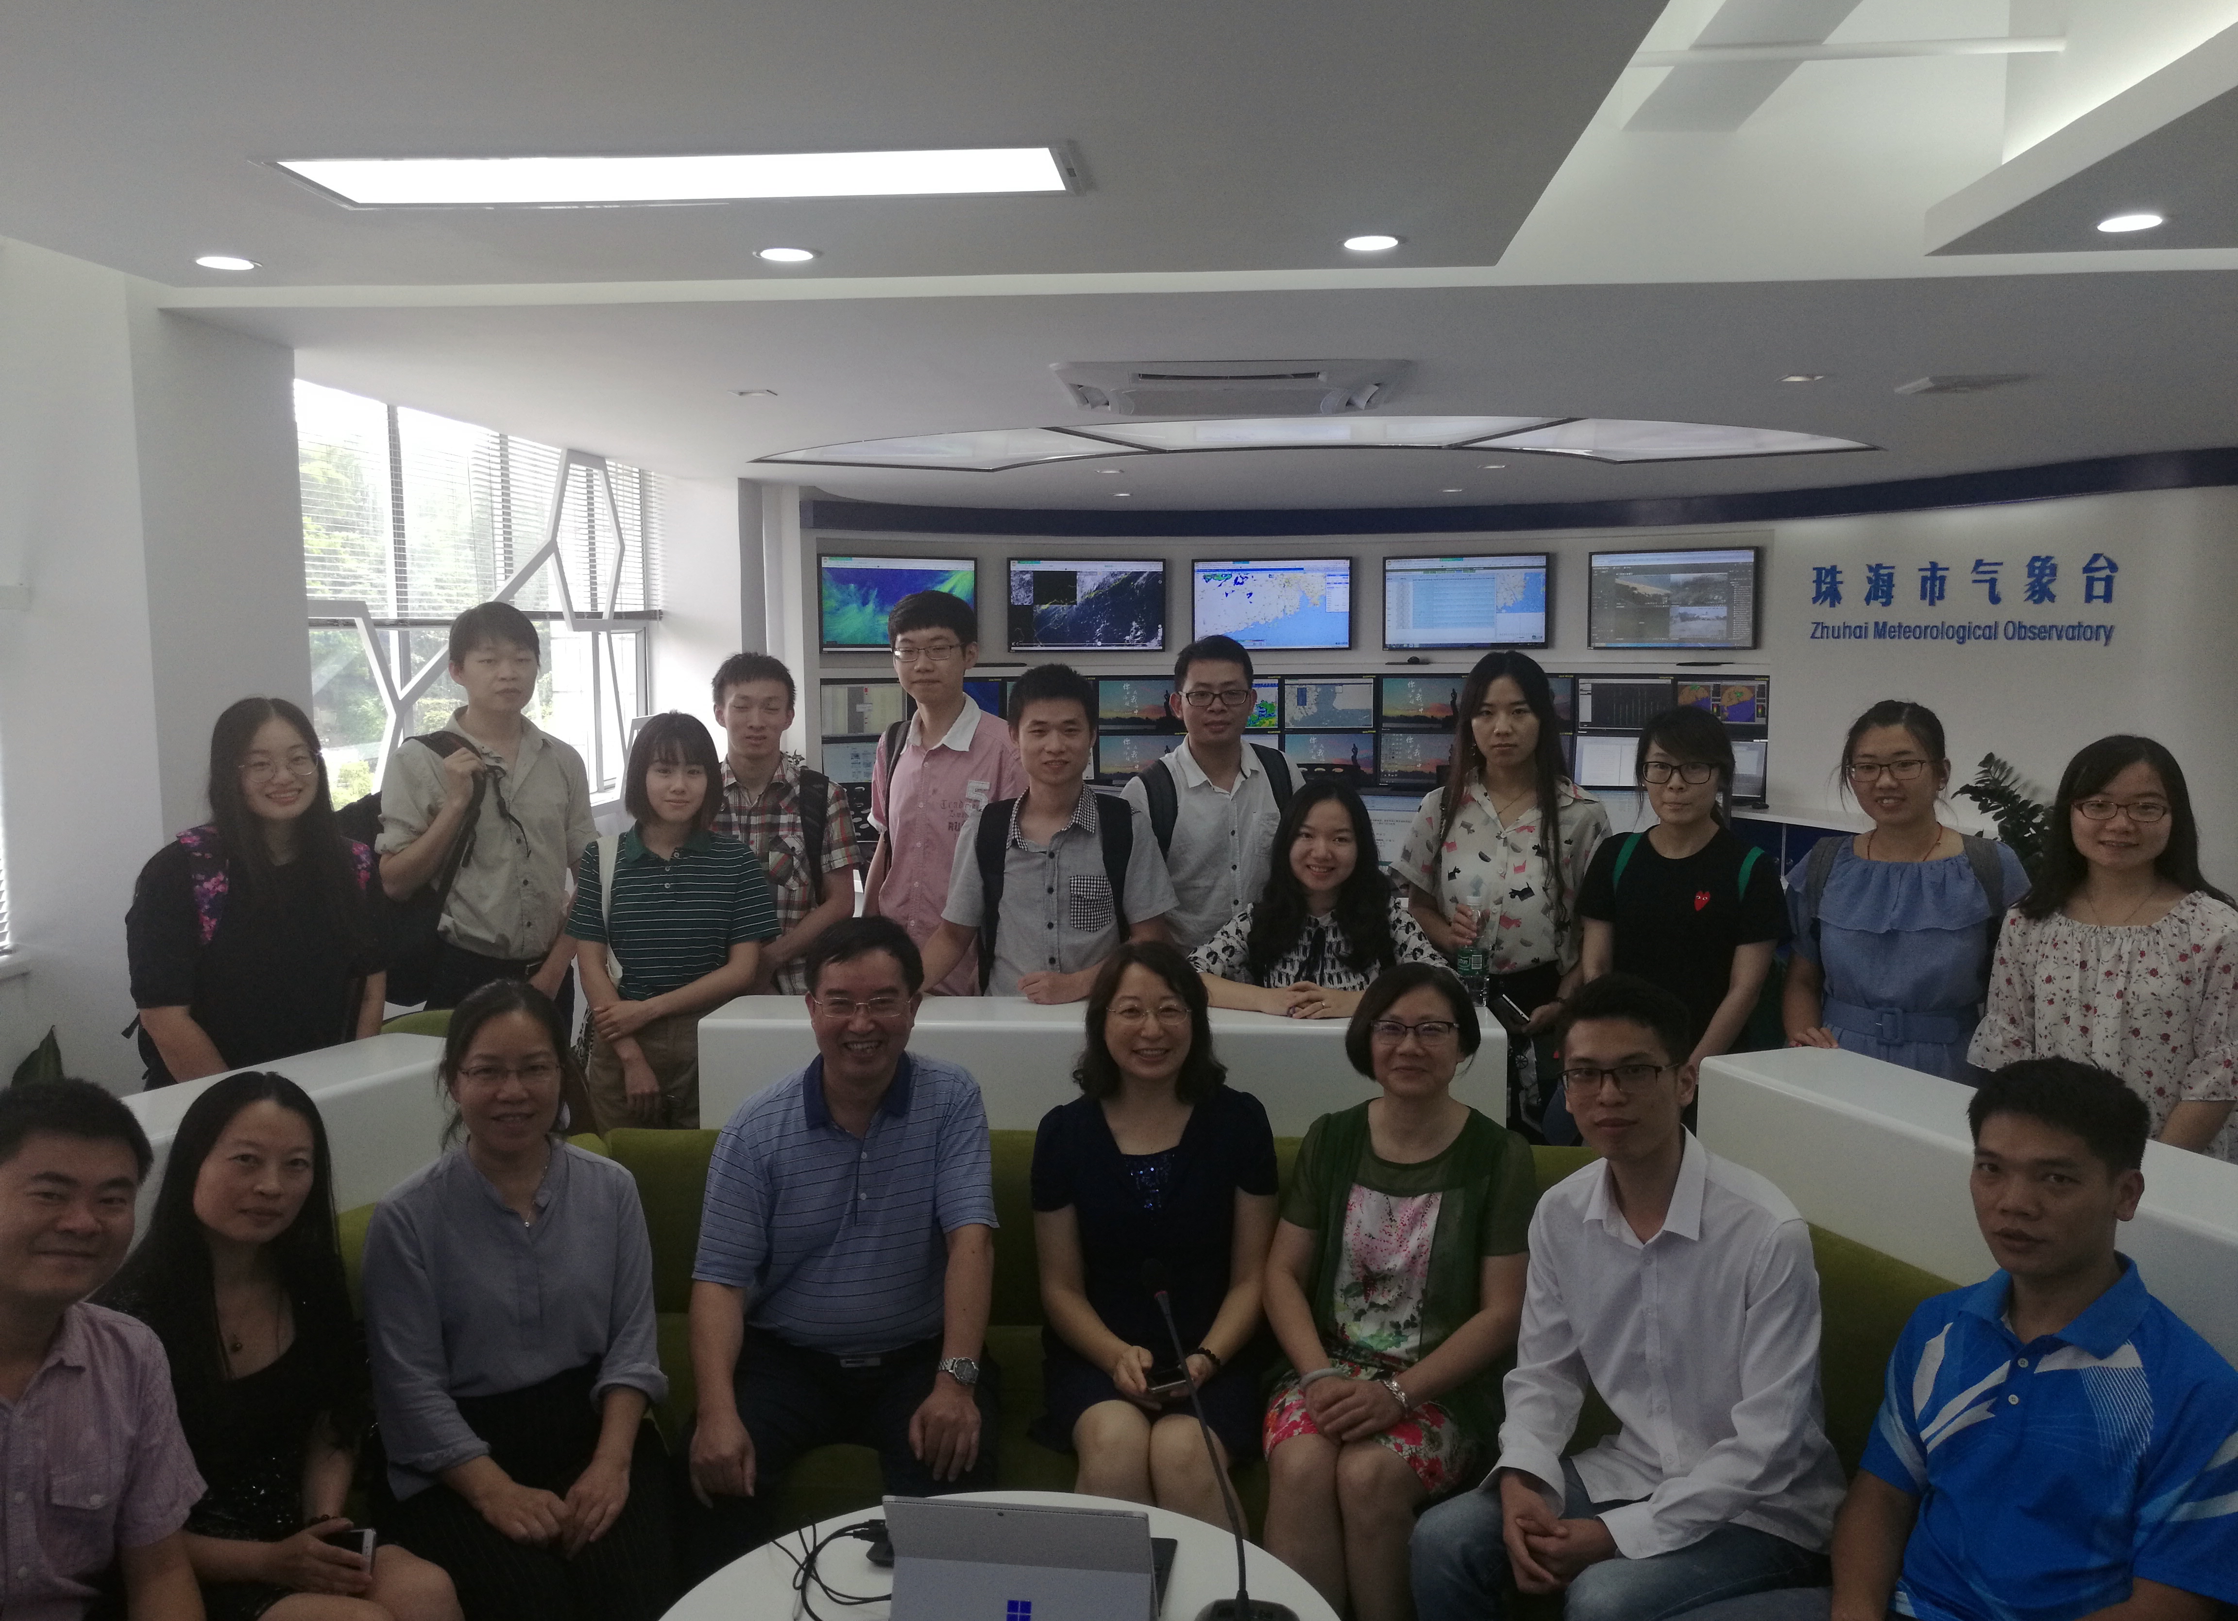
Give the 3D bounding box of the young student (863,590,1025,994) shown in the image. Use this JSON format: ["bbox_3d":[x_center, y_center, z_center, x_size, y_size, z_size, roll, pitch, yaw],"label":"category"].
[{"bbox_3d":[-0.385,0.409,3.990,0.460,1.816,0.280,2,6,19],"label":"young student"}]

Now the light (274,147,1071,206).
[{"bbox_3d":[-0.659,-0.974,2.642,1.210,0.040,0.310,0,6,5],"label":"light"}]

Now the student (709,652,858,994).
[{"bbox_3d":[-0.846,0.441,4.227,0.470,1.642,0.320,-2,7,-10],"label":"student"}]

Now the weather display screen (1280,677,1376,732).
[{"bbox_3d":[1.137,-0.575,9.496,0.500,0.295,0.060,0,6,5],"label":"weather display screen"}]

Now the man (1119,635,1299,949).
[{"bbox_3d":[0.249,0.420,4.194,0.480,1.677,0.300,0,6,2],"label":"man"}]

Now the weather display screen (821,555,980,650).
[{"bbox_3d":[-1.310,-1.209,10.299,0.970,0.560,0.070,-3,6,-22],"label":"weather display screen"}]

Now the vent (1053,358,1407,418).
[{"bbox_3d":[0.334,-1.223,5.132,0.950,0.070,0.970,0,6,5],"label":"vent"}]

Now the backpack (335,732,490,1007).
[{"bbox_3d":[-1.637,0.141,4.062,0.340,0.645,0.320,-3,7,-22],"label":"backpack"}]

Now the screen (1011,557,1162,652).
[{"bbox_3d":[-0.200,-1.253,10.689,0.970,0.560,0.070,-1,6,-10],"label":"screen"}]

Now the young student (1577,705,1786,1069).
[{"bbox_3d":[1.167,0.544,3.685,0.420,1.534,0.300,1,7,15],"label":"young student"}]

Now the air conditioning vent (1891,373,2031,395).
[{"bbox_3d":[2.468,-1.236,5.177,0.280,0.050,0.360,0,6,5],"label":"air conditioning vent"}]

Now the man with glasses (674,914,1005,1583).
[{"bbox_3d":[-0.411,0.809,2.641,0.510,1.302,0.780,-1,6,-7],"label":"man with glasses"}]

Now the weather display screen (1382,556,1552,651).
[{"bbox_3d":[2.073,-1.233,10.392,0.970,0.560,0.070,2,6,21],"label":"weather display screen"}]

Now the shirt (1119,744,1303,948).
[{"bbox_3d":[0.244,0.162,4.165,0.480,0.679,0.290,0,6,2],"label":"shirt"}]

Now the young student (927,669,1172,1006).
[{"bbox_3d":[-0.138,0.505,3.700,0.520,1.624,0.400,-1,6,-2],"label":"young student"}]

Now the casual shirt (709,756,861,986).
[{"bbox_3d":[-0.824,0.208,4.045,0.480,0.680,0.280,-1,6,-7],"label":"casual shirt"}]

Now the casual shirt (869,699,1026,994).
[{"bbox_3d":[-0.373,0.092,4.006,0.420,0.716,0.280,1,7,15],"label":"casual shirt"}]

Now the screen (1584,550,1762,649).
[{"bbox_3d":[3.195,-1.210,10.027,0.970,0.560,0.070,3,7,32],"label":"screen"}]

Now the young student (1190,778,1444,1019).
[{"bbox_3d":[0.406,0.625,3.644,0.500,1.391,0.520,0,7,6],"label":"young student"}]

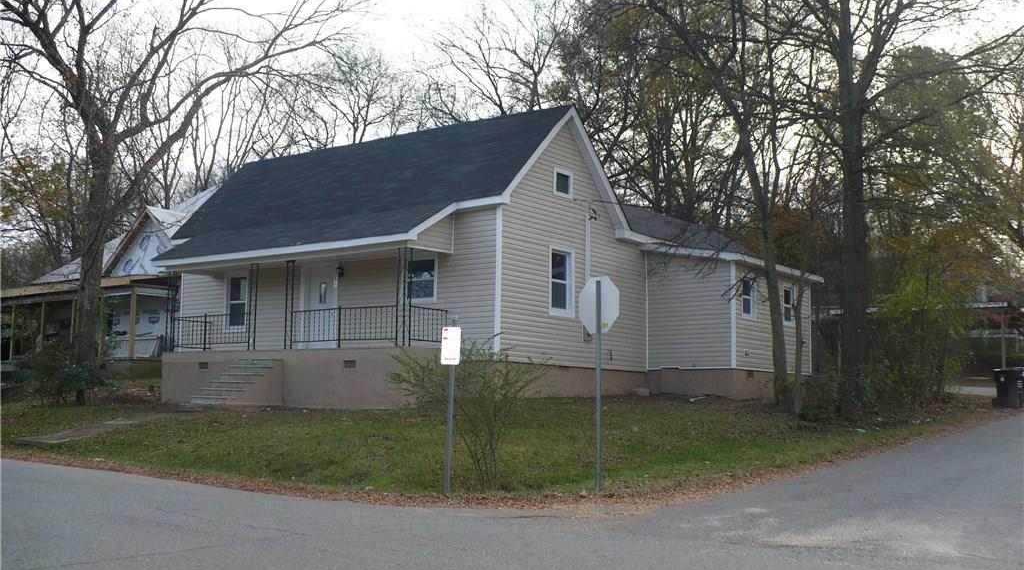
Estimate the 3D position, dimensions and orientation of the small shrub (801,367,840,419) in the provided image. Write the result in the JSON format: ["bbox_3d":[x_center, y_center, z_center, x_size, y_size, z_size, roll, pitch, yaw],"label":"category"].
[{"bbox_3d":[6.906,2.417,24.500,0.900,1.260,0.900,-1,-7,16],"label":"small shrub"}]

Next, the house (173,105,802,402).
[{"bbox_3d":[-0.904,-0.158,30.460,14.399,7.188,13.685,-4,-8,37],"label":"house"}]

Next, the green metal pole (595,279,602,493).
[{"bbox_3d":[1.156,1.334,14.565,0.075,2.825,0.055,-6,-9,44],"label":"green metal pole"}]

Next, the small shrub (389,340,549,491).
[{"bbox_3d":[-0.568,1.698,14.300,2.080,1.980,1.850,1,-7,-2],"label":"small shrub"}]

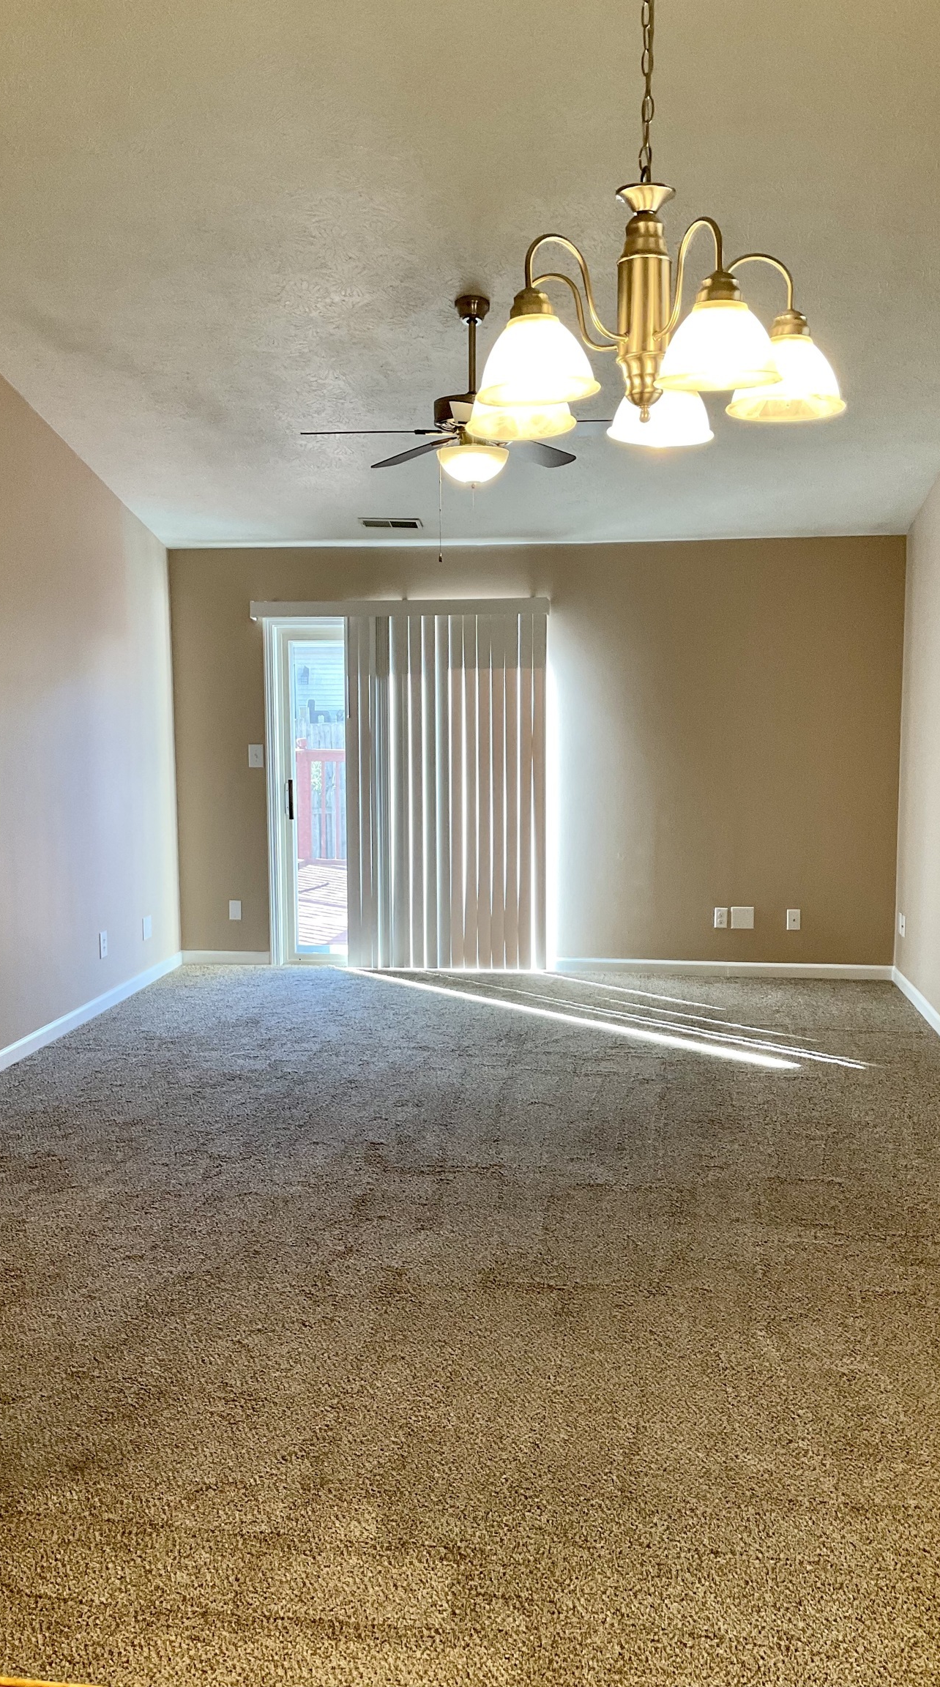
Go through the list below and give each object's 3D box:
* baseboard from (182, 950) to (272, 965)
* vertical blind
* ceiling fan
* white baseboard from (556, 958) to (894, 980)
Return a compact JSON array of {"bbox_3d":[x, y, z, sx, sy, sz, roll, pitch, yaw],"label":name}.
[{"bbox_3d":[-1.450,0.682,8.387,0.548,0.082,0.015,1,6,7],"label":"baseboard"},{"bbox_3d":[-0.132,-0.302,8.046,1.151,2.045,0.090,1,6,7],"label":"vertical blind"},{"bbox_3d":[0.005,-1.694,5.268,1.300,0.700,1.260,1,6,7],"label":"ceiling fan"},{"bbox_3d":[1.430,0.717,8.031,1.903,0.082,0.015,1,6,7],"label":"white baseboard"}]

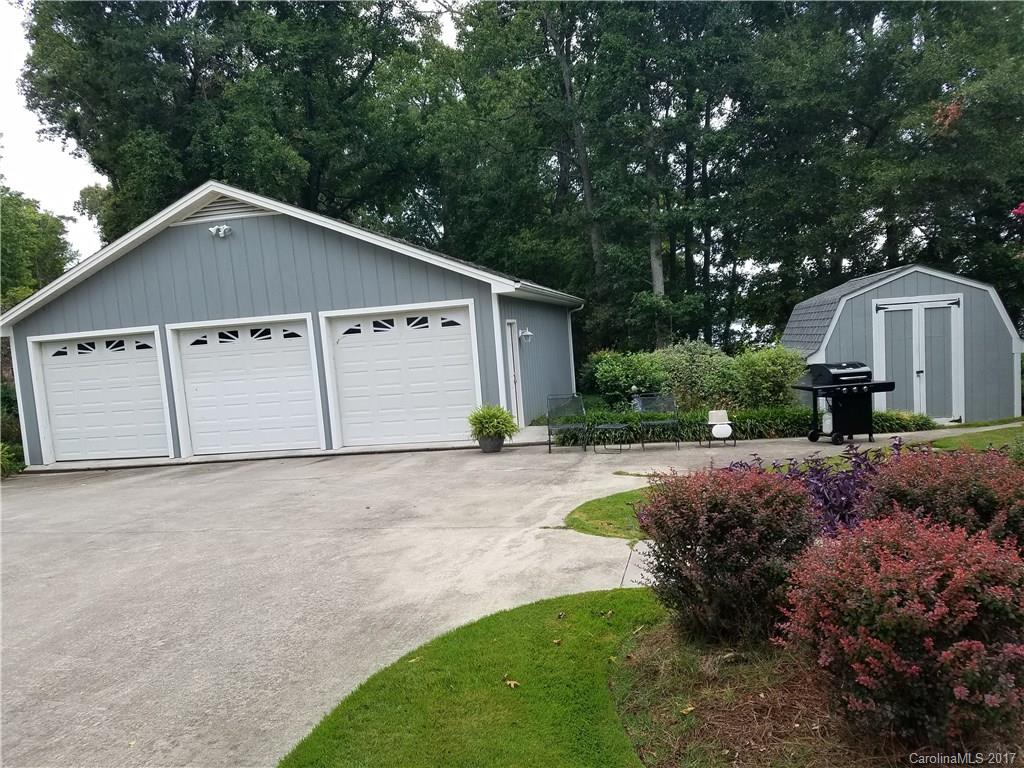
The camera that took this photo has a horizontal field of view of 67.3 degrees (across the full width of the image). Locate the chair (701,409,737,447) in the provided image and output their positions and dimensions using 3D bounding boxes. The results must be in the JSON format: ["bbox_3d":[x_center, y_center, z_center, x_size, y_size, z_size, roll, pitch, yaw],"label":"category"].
[{"bbox_3d":[3.157,0.671,11.825,0.450,0.580,0.440,-5,5,-5],"label":"chair"}]

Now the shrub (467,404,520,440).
[{"bbox_3d":[-0.322,0.662,13.050,0.860,0.600,0.860,-5,5,-2],"label":"shrub"}]

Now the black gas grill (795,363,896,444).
[{"bbox_3d":[4.879,0.288,11.350,1.280,1.150,0.580,-5,5,-8],"label":"black gas grill"}]

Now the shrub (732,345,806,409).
[{"bbox_3d":[4.754,-0.071,14.200,1.330,1.280,1.300,-3,5,19],"label":"shrub"}]

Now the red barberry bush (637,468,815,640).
[{"bbox_3d":[1.340,1.033,4.850,1.070,1.000,1.050,-3,5,15],"label":"red barberry bush"}]

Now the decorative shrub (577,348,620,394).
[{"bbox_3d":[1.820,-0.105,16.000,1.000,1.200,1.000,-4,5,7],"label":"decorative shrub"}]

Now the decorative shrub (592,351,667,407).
[{"bbox_3d":[2.246,0.027,14.700,1.380,1.300,1.300,-4,5,9],"label":"decorative shrub"}]

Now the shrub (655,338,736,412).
[{"bbox_3d":[3.436,-0.073,14.400,1.500,1.450,1.400,-3,5,13],"label":"shrub"}]

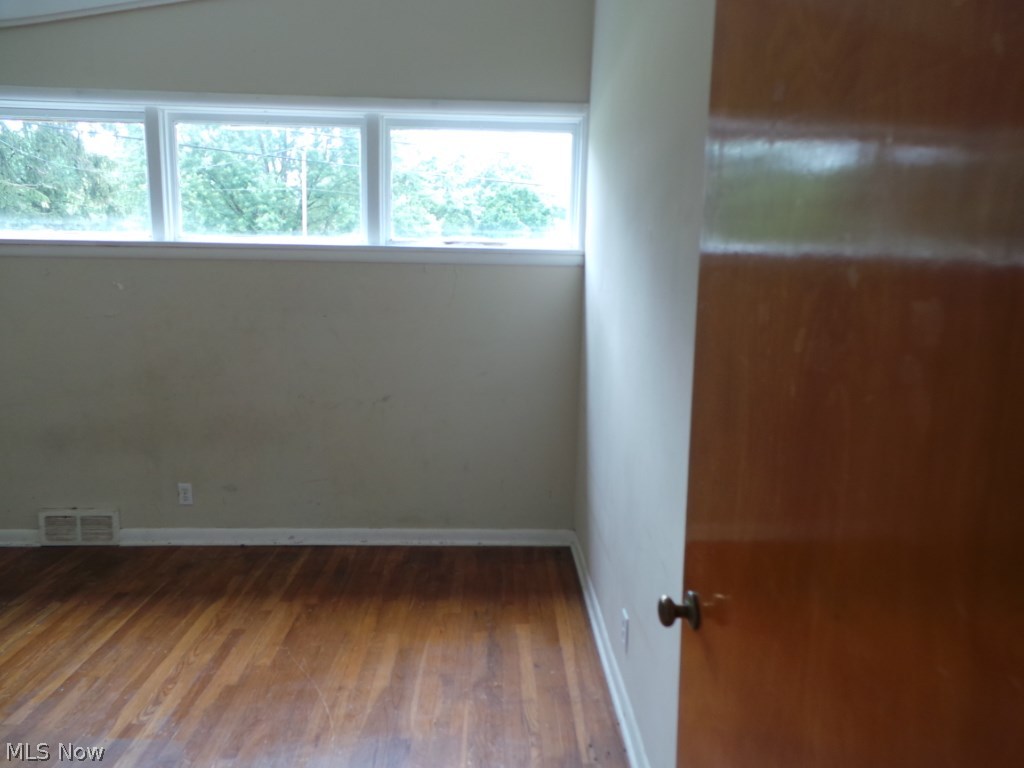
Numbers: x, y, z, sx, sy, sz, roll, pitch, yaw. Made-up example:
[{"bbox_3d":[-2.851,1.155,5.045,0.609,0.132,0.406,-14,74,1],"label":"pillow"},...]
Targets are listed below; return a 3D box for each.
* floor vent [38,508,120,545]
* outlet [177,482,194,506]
[{"bbox_3d":[-2.188,0.727,3.445,0.385,0.185,0.035,1,9,-2],"label":"floor vent"},{"bbox_3d":[-1.653,0.560,3.447,0.070,0.114,0.010,1,9,-2],"label":"outlet"}]

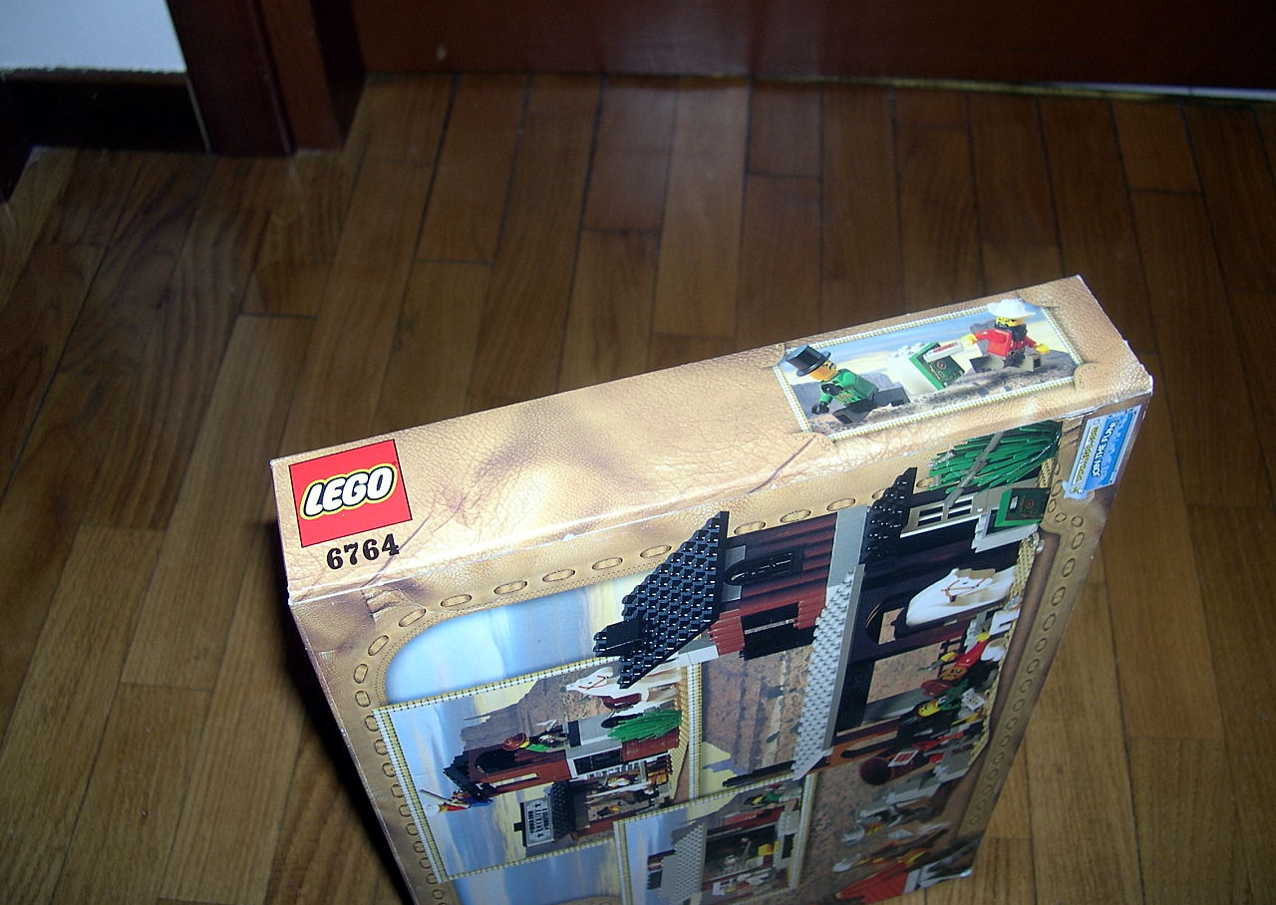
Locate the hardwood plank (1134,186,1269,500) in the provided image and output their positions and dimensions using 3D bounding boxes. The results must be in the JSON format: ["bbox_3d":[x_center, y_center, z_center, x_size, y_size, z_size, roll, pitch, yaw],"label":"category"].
[{"bbox_3d":[0.385,-0.076,0.971,0.057,0.015,0.286,3,54,3],"label":"hardwood plank"}]

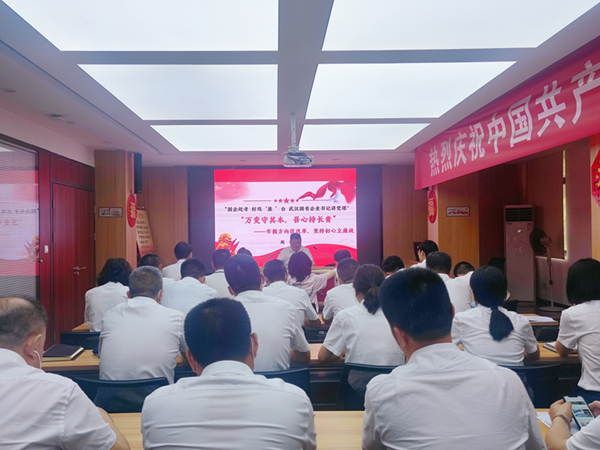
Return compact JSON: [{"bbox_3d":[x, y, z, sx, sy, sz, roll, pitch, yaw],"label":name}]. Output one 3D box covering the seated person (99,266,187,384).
[{"bbox_3d":[-0.754,0.846,2.256,0.490,1.283,0.740,-1,-1,-1],"label":"seated person"}]

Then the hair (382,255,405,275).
[{"bbox_3d":[0.766,0.332,3.550,0.175,0.180,0.200,0,-1,-8],"label":"hair"}]

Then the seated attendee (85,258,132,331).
[{"bbox_3d":[-1.211,0.834,3.048,0.450,1.208,0.700,-1,-1,0],"label":"seated attendee"}]

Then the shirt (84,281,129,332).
[{"bbox_3d":[-1.217,0.624,2.932,0.400,0.500,0.300,-1,-1,0],"label":"shirt"}]

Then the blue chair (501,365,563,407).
[{"bbox_3d":[0.847,0.986,1.993,0.450,0.812,0.520,-1,-1,-3],"label":"blue chair"}]

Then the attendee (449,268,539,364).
[{"bbox_3d":[0.945,0.839,2.286,0.480,1.263,0.750,-1,-1,-3],"label":"attendee"}]

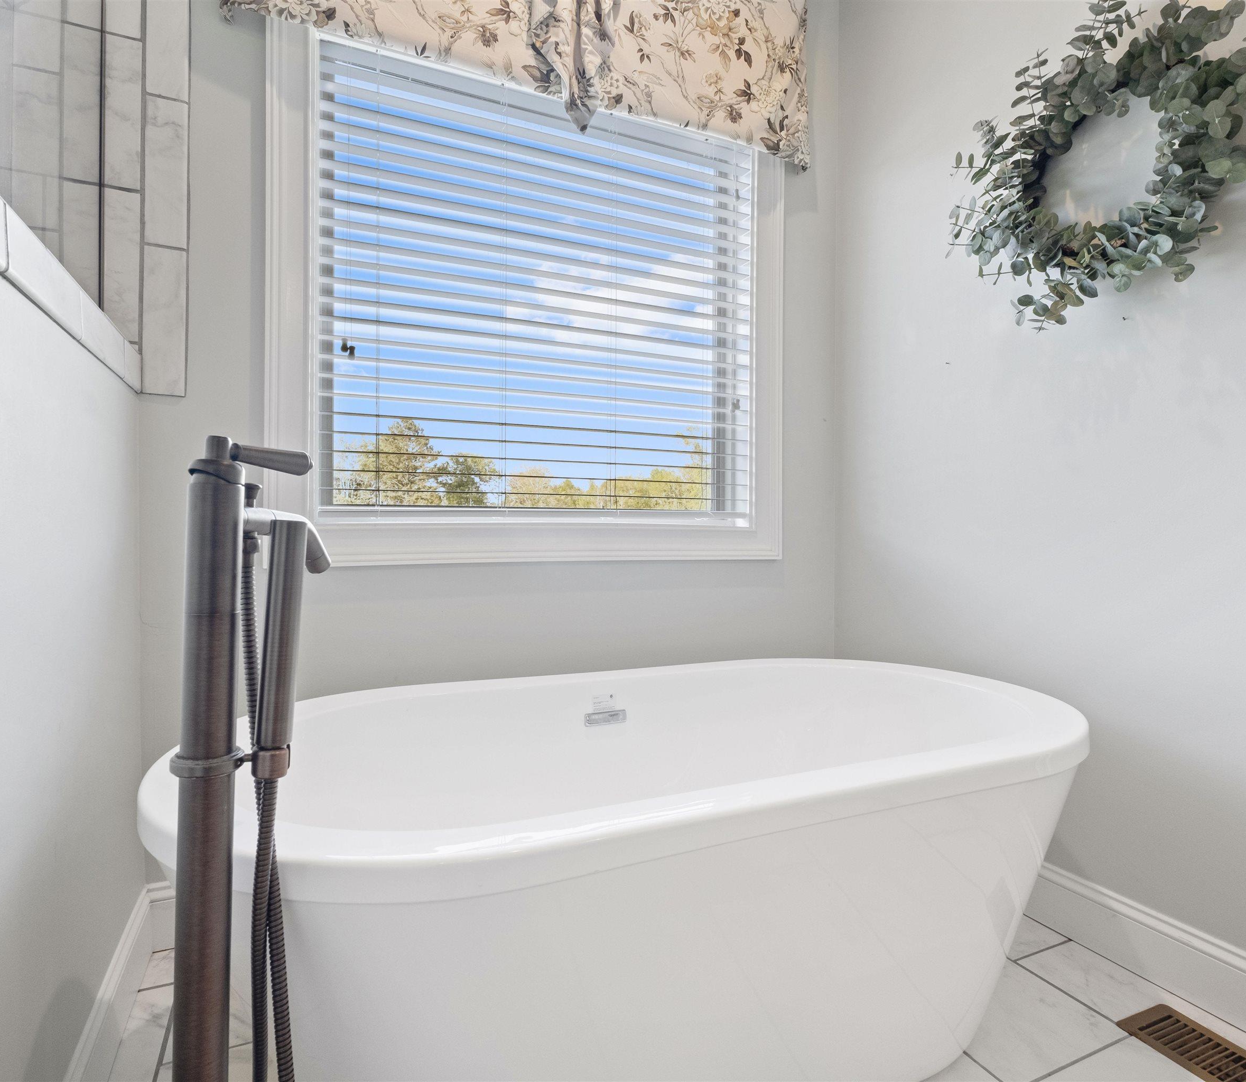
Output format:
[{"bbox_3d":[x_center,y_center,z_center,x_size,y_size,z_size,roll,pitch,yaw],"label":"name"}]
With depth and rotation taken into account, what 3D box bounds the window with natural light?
[{"bbox_3d":[-0.170,-0.610,1.800,1.190,1.130,0.100,0,1,-23],"label":"window with natural light"}]

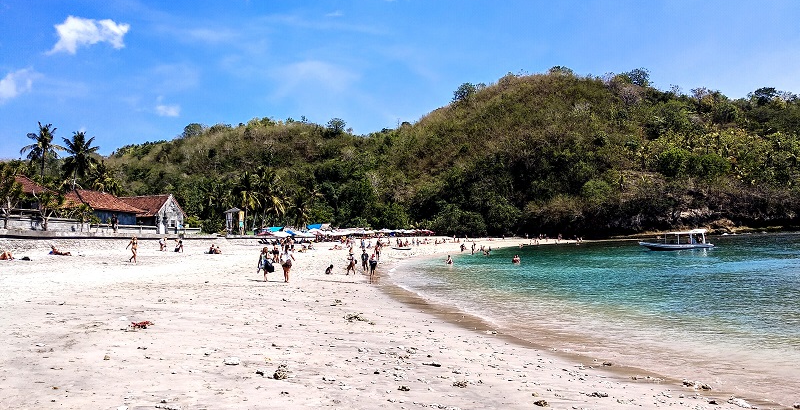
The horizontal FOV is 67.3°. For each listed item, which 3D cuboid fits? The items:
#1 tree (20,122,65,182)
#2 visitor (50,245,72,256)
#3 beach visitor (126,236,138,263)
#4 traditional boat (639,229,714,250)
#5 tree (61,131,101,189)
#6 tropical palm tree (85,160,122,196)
[{"bbox_3d":[-45.746,-3.652,77.000,5.700,14.000,5.700,0,-2,0],"label":"tree"},{"bbox_3d":[-24.237,3.313,43.000,1.600,0.620,0.550,0,0,0],"label":"visitor"},{"bbox_3d":[-16.261,2.715,36.500,0.550,1.650,0.550,-2,-3,45],"label":"beach visitor"},{"bbox_3d":[41.413,5.167,90.000,11.200,3.000,2.500,0,-2,-12],"label":"traditional boat"},{"bbox_3d":[-43.463,-3.070,82.000,5.400,13.920,5.400,0,-2,0],"label":"tree"},{"bbox_3d":[-42.435,-1.288,86.000,5.500,10.450,5.500,0,-2,0],"label":"tropical palm tree"}]

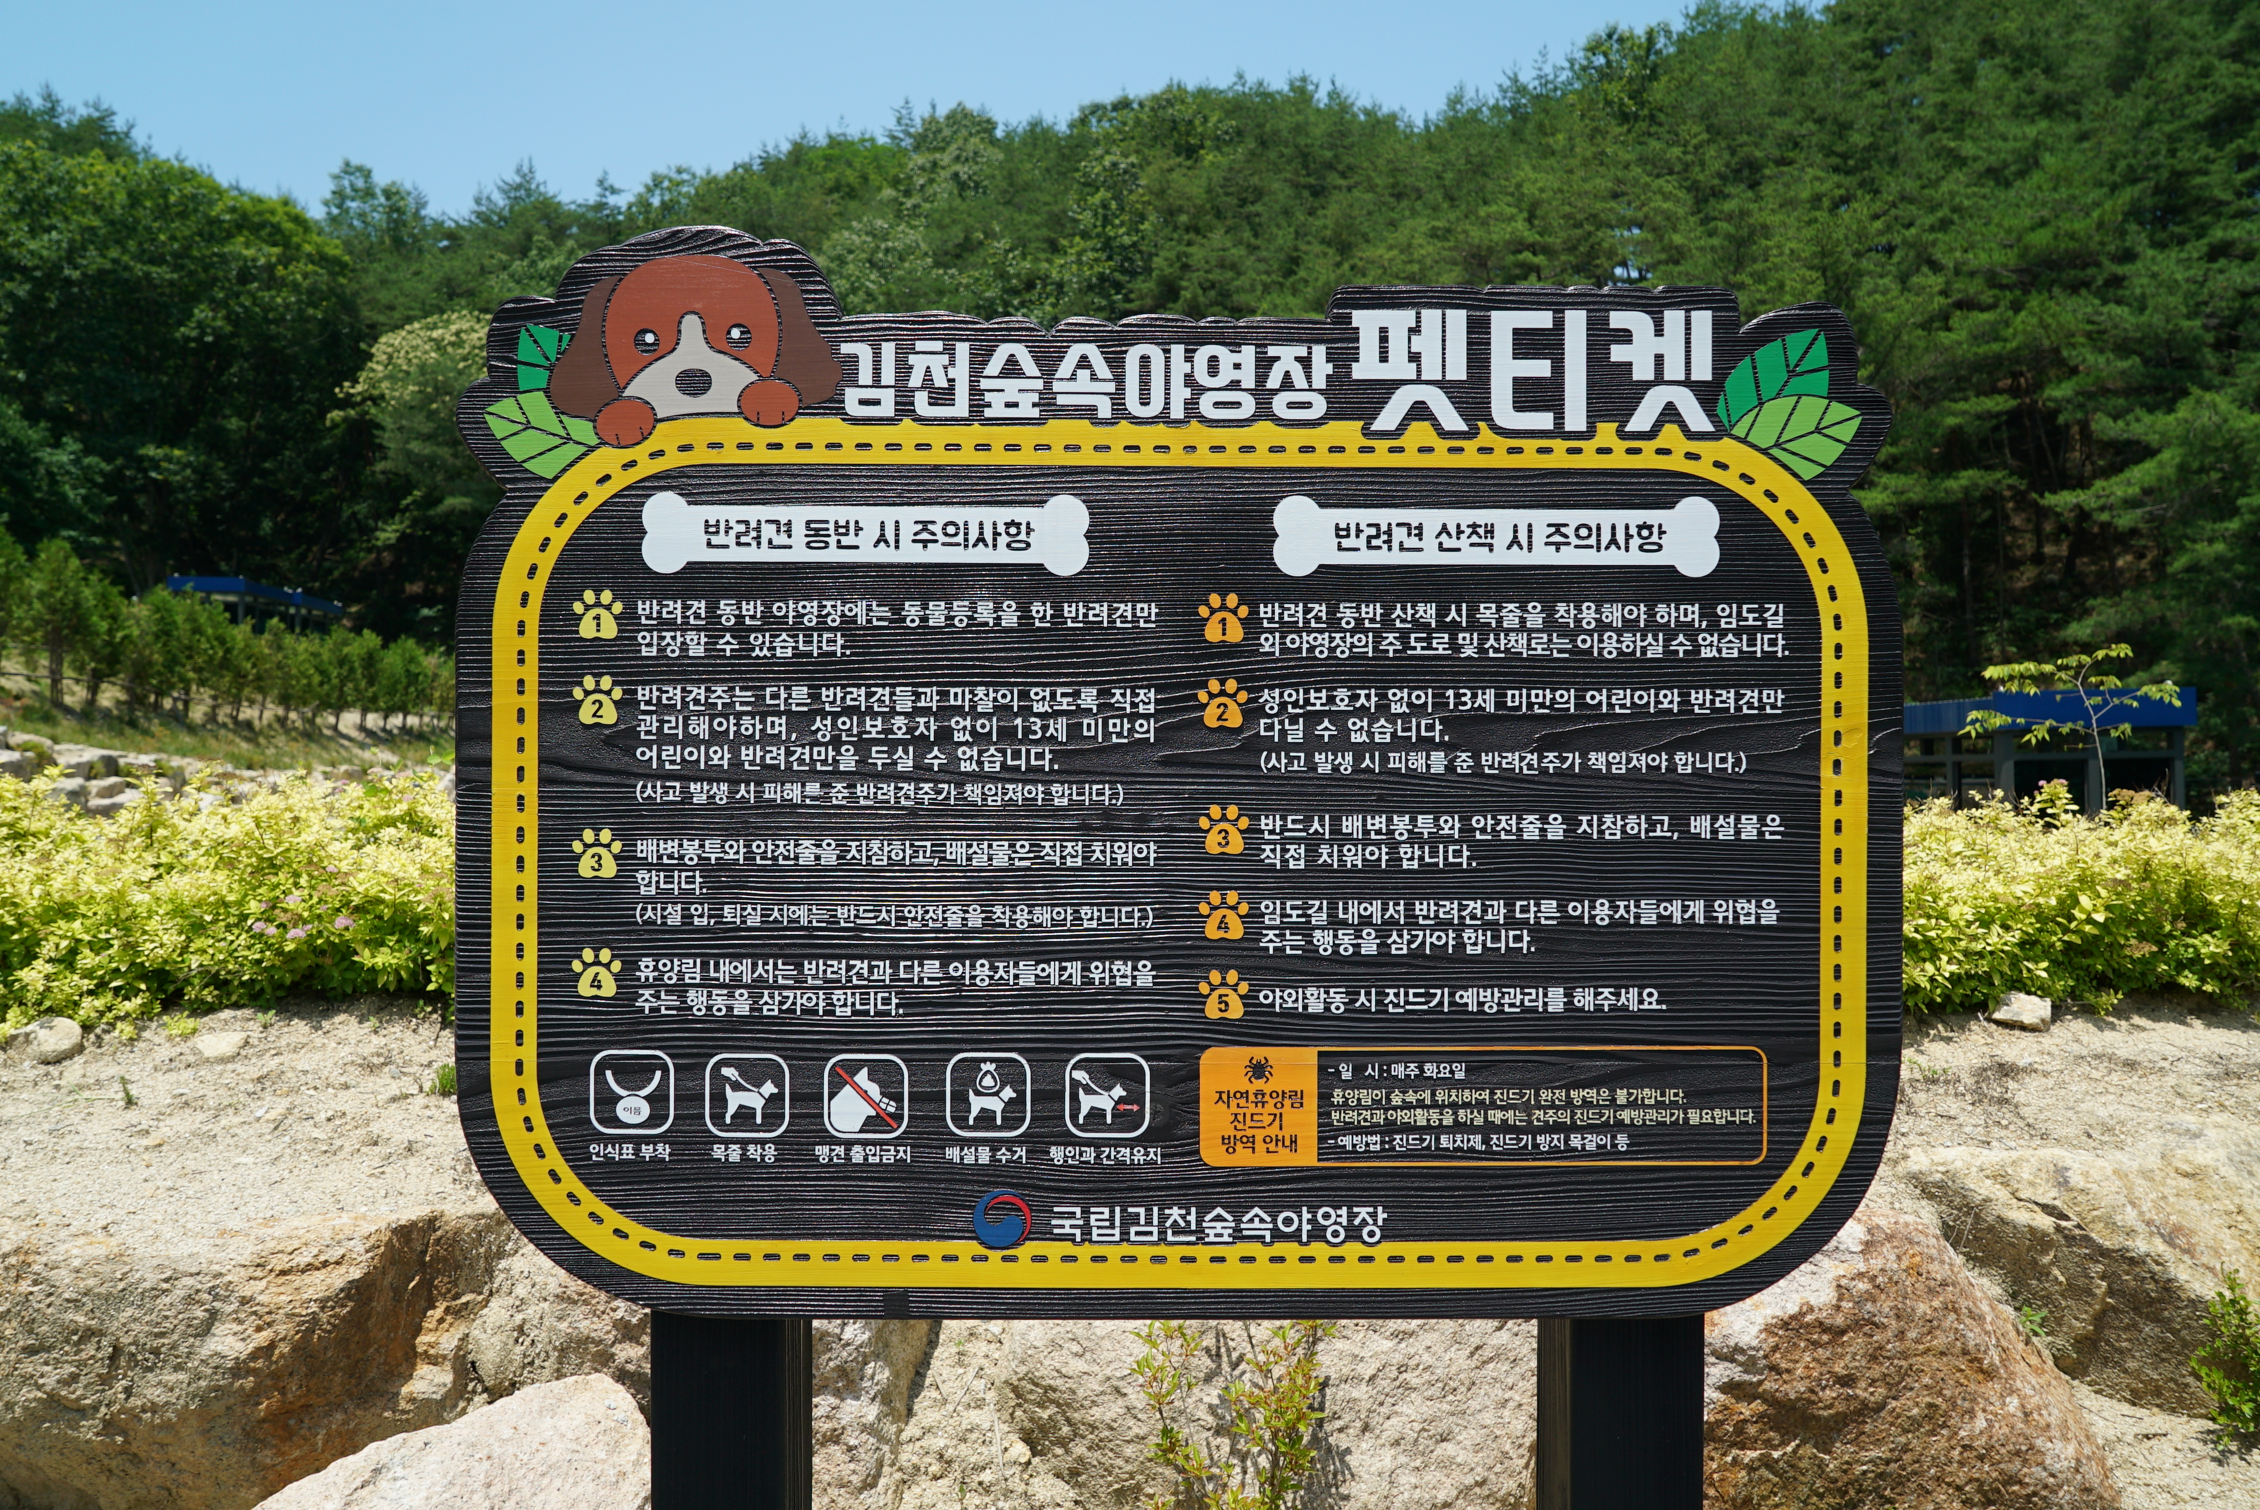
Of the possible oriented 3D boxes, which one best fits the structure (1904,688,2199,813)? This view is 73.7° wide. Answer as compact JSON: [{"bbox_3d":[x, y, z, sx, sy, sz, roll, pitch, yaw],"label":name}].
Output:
[{"bbox_3d":[18.358,0.417,31.329,3.850,3.200,5.800,-1,-1,1],"label":"structure"}]

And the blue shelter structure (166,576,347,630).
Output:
[{"bbox_3d":[-48.186,-7.537,83.473,4.300,3.200,11.500,-1,-1,-8],"label":"blue shelter structure"}]

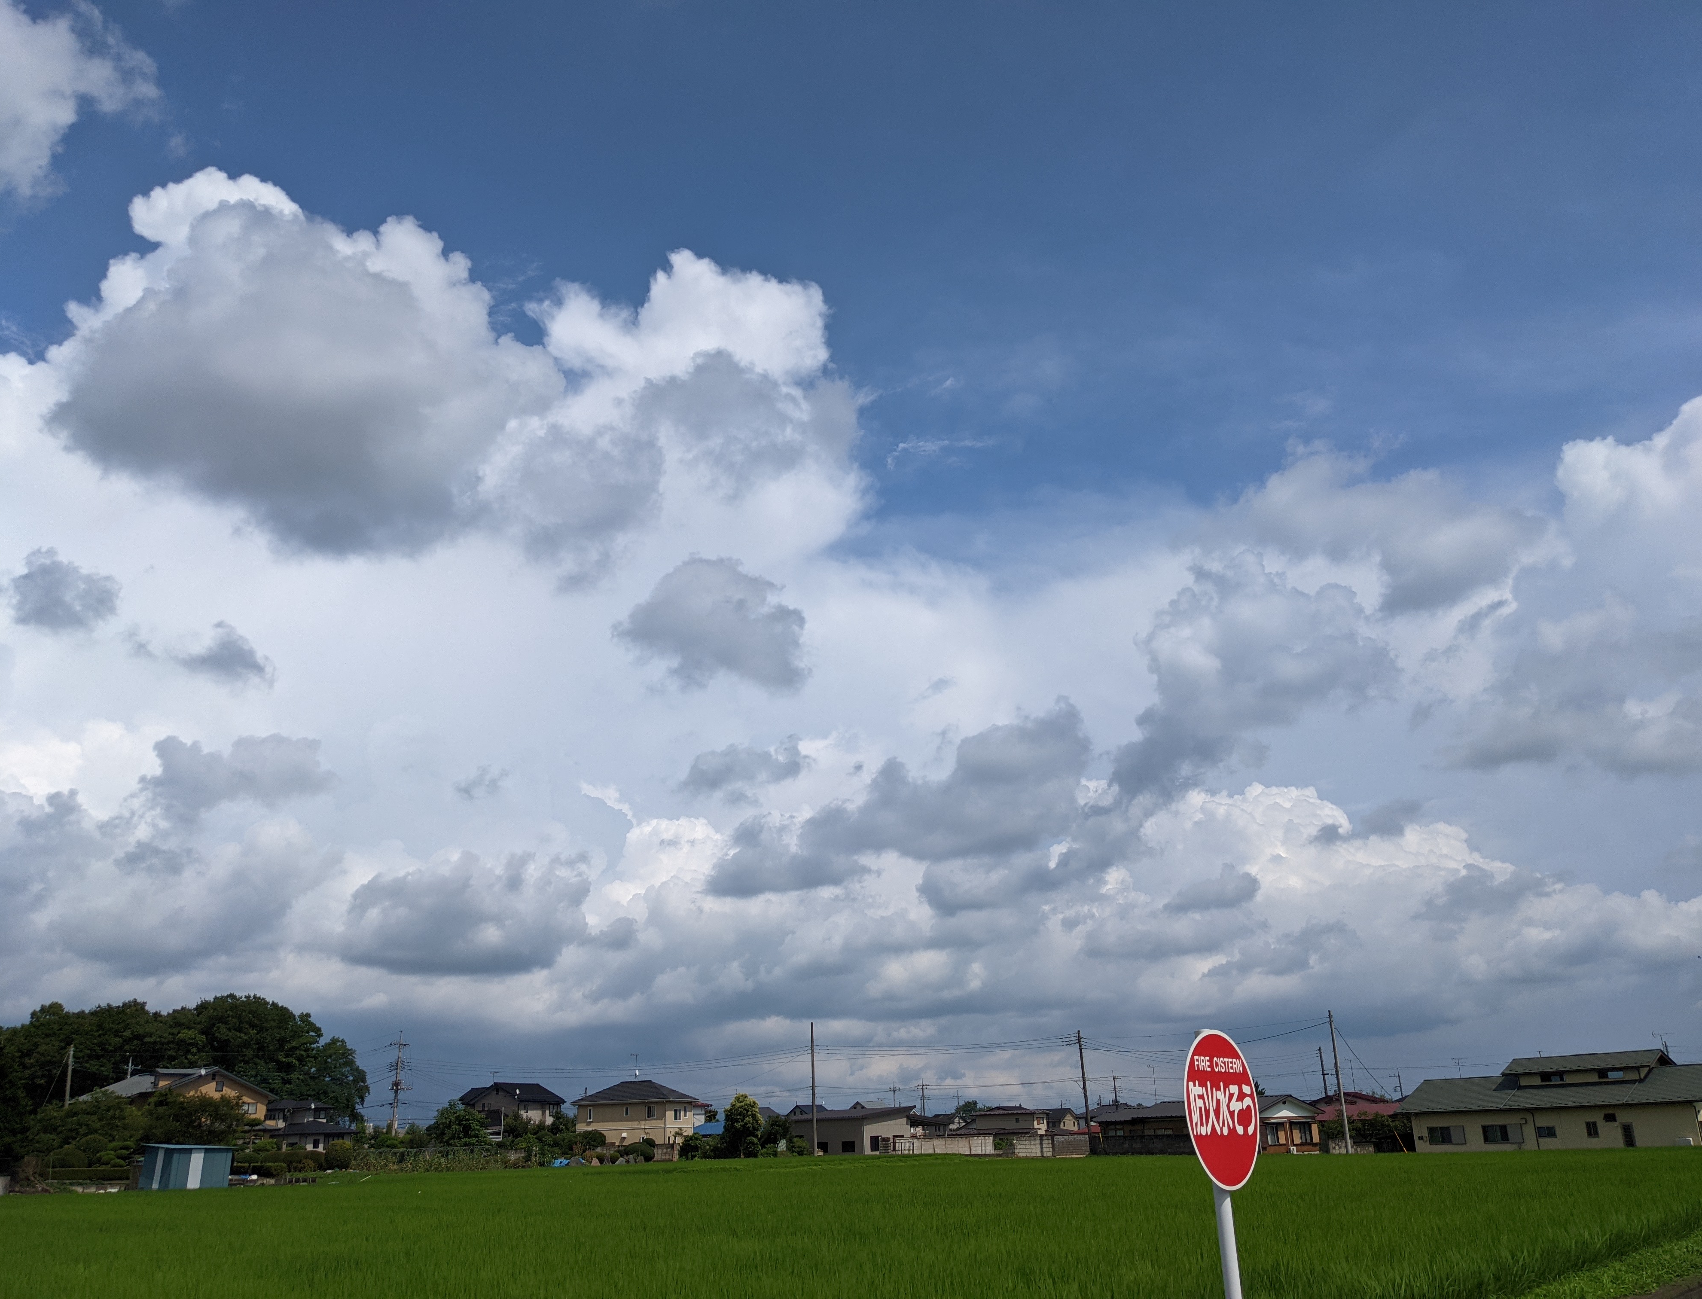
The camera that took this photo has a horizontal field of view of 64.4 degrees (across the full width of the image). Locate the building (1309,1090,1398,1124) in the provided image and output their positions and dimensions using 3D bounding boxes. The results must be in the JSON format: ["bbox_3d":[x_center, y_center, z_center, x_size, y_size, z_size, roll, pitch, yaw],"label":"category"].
[{"bbox_3d":[46.632,43.454,124.651,8.500,5.300,6.200,-12,-23,28],"label":"building"}]

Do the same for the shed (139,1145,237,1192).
[{"bbox_3d":[-23.318,18.438,47.463,1.700,2.000,2.500,-13,-23,30],"label":"shed"}]

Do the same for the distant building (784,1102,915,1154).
[{"bbox_3d":[-0.302,43.135,120.514,6.600,4.600,10.000,16,-26,-39],"label":"distant building"}]

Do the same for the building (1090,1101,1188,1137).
[{"bbox_3d":[27.453,41.629,117.888,12.000,4.700,7.000,-12,-22,26],"label":"building"}]

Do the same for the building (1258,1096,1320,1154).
[{"bbox_3d":[32.449,36.490,103.012,5.400,4.600,6.500,1,-20,-6],"label":"building"}]

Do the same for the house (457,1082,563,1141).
[{"bbox_3d":[-32.808,46.266,131.286,8.400,7.600,7.000,-8,-21,17],"label":"house"}]

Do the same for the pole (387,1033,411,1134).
[{"bbox_3d":[-41.206,41.096,122.991,1.600,12.000,0.900,3,-20,-12],"label":"pole"}]

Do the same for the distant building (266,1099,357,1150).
[{"bbox_3d":[-52.656,47.318,132.255,8.500,6.900,7.000,1,-20,-8],"label":"distant building"}]

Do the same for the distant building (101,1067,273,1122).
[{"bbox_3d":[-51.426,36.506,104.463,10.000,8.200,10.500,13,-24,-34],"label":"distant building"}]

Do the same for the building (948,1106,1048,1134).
[{"bbox_3d":[17.690,57.072,161.291,9.500,5.500,7.500,-8,-21,19],"label":"building"}]

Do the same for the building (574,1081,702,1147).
[{"bbox_3d":[-21.046,46.370,132.572,10.600,7.600,7.300,-7,-21,15],"label":"building"}]

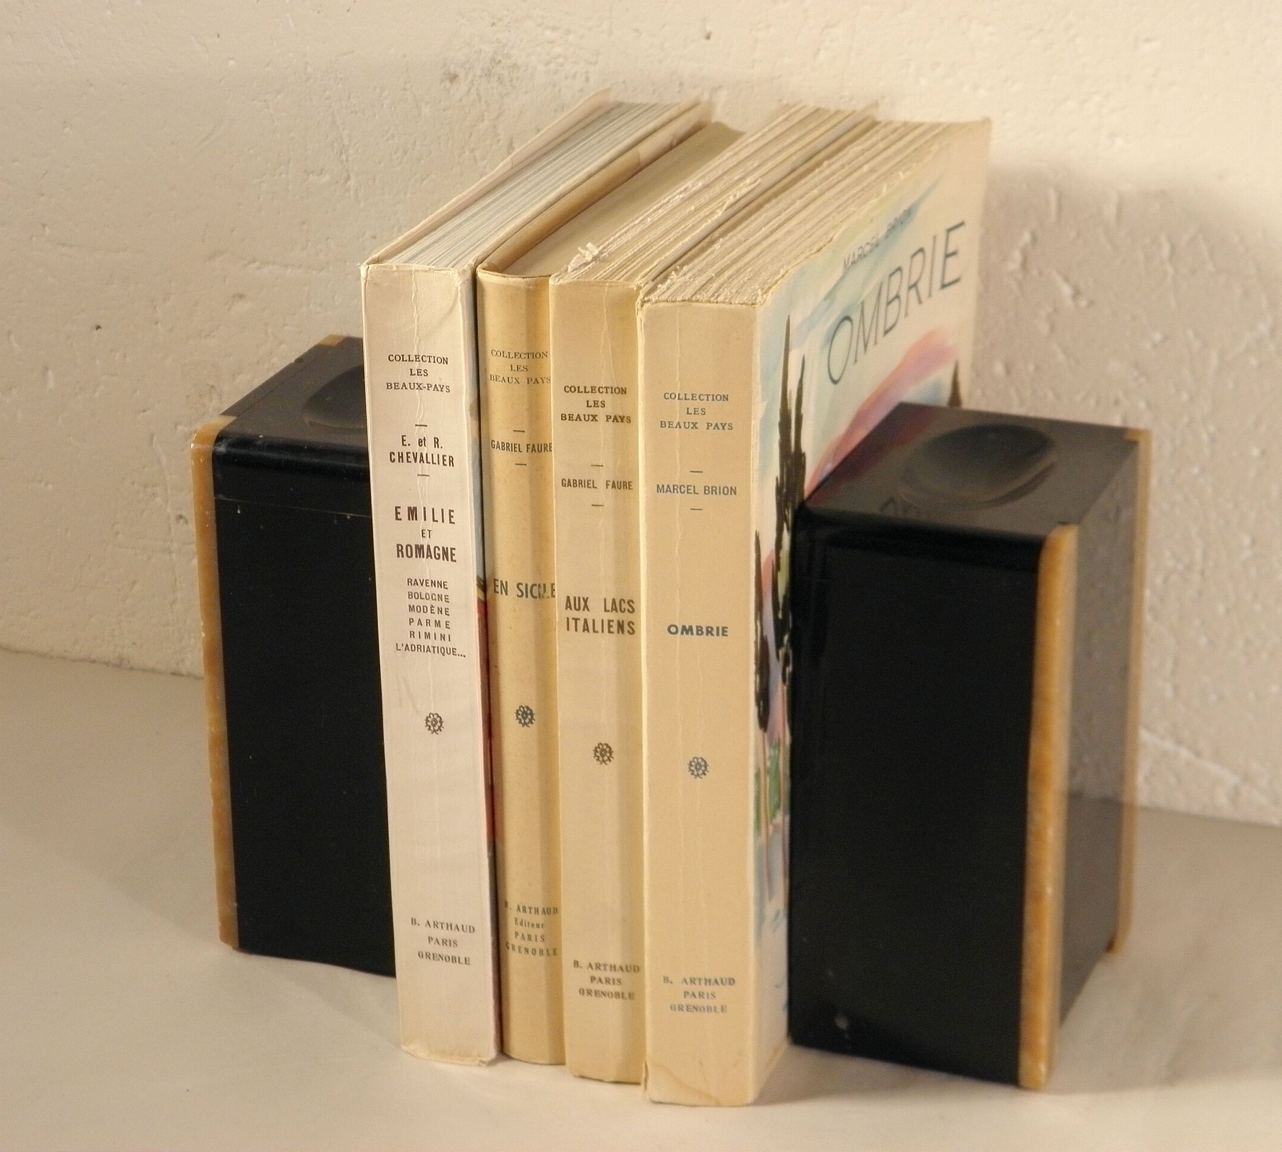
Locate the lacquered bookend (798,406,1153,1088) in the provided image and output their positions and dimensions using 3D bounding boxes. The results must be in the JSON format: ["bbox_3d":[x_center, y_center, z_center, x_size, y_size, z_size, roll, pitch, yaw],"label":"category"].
[{"bbox_3d":[0.086,0.043,0.931,0.068,0.150,0.087,8,24,20],"label":"lacquered bookend"}]

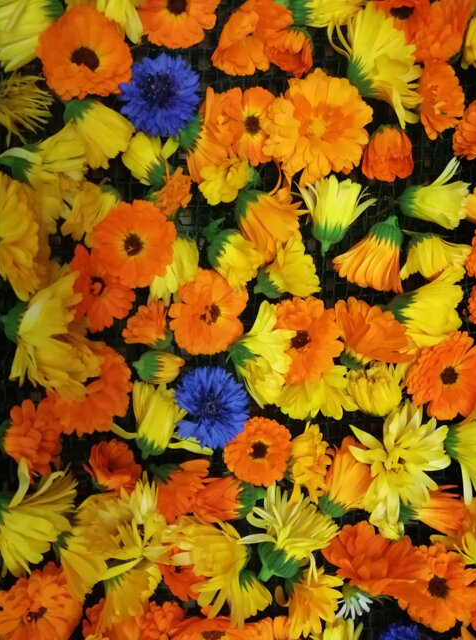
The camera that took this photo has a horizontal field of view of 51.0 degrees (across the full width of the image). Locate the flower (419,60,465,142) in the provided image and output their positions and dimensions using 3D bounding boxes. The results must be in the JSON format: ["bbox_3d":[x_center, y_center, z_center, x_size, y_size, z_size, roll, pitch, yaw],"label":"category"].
[{"bbox_3d":[0.130,-0.139,0.317,0.036,0.025,0.050,0,96,38],"label":"flower"}]

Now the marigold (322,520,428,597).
[{"bbox_3d":[0.081,0.141,0.298,0.059,0.028,0.043,0,66,13],"label":"marigold"}]

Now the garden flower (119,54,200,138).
[{"bbox_3d":[-0.050,-0.143,0.317,0.051,0.028,0.051,0,78,5],"label":"garden flower"}]

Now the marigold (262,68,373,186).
[{"bbox_3d":[0.050,-0.121,0.313,0.069,0.026,0.070,0,87,0],"label":"marigold"}]

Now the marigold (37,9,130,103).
[{"bbox_3d":[-0.087,-0.152,0.290,0.053,0.025,0.053,0,107,-11],"label":"marigold"}]

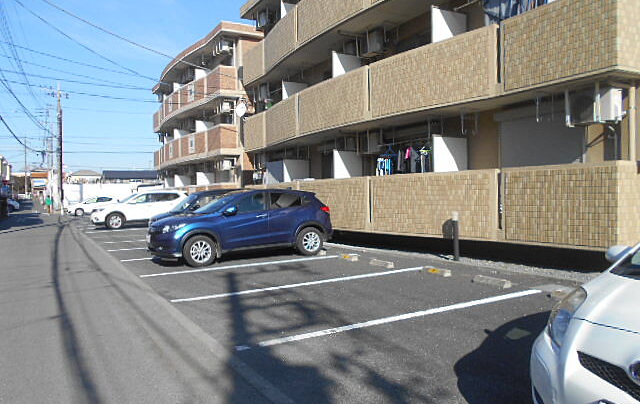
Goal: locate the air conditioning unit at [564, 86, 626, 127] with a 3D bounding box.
[{"bbox_3d":[4.728,-1.606,8.303,0.300,0.540,0.760,-1,0,-30],"label":"air conditioning unit"}]

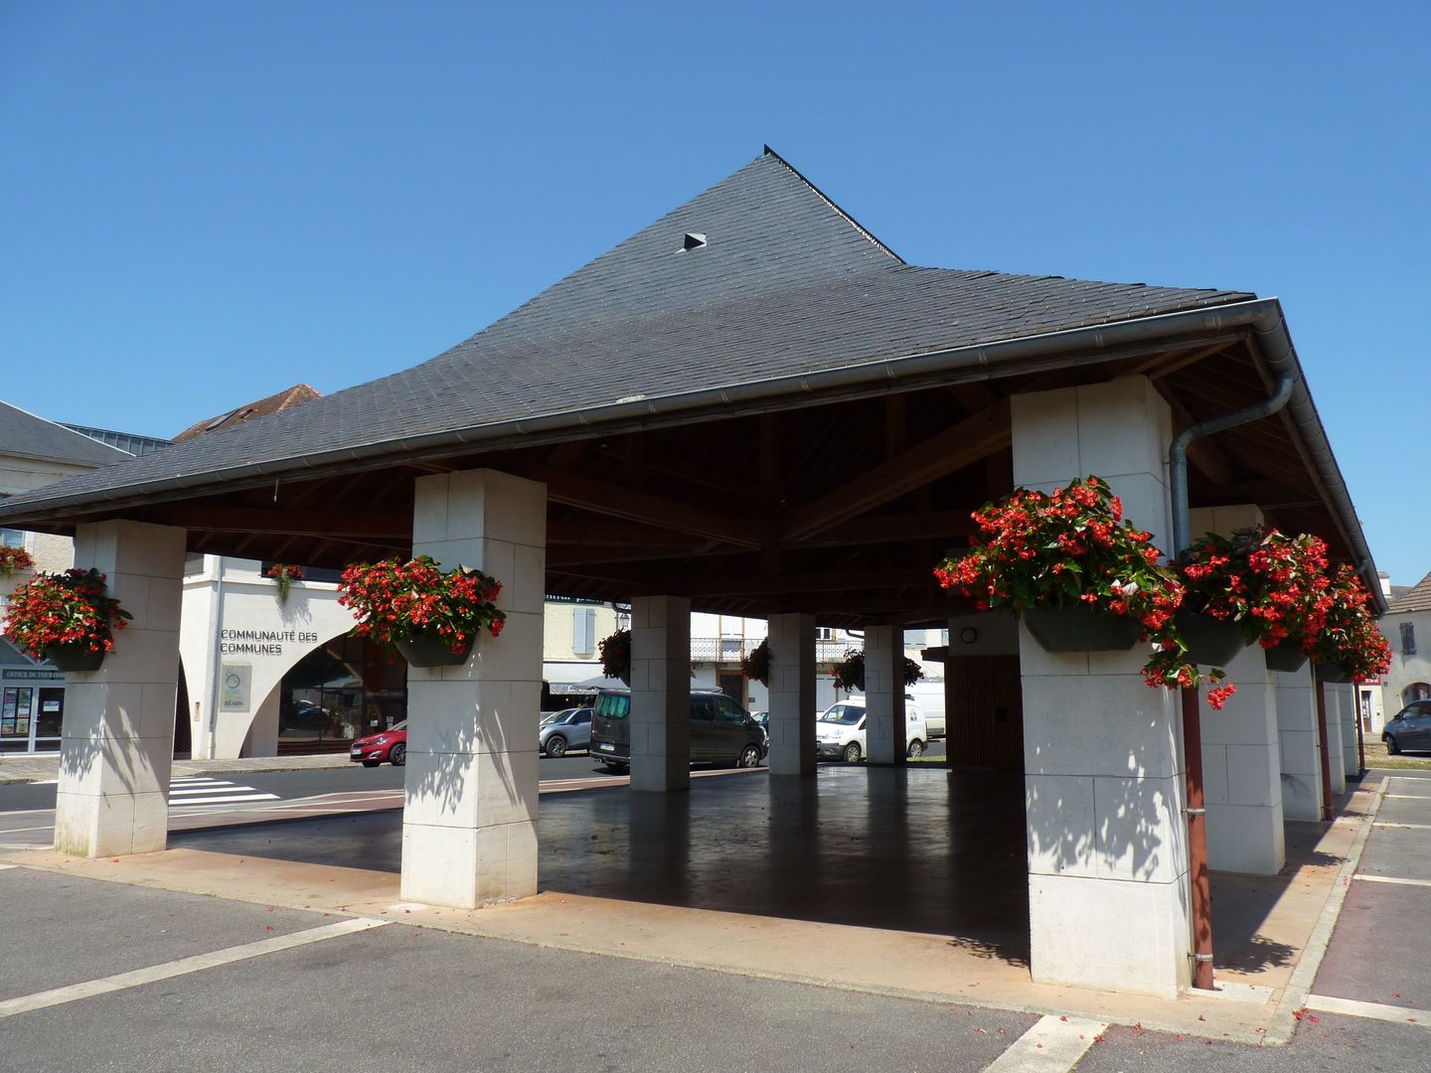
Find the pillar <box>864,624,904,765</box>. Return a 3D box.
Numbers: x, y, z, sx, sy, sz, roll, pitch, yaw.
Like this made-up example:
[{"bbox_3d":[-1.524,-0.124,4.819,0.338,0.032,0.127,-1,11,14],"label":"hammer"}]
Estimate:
[{"bbox_3d":[4.514,4.193,29.609,0.810,3.570,0.786,-5,-10,31],"label":"pillar"}]

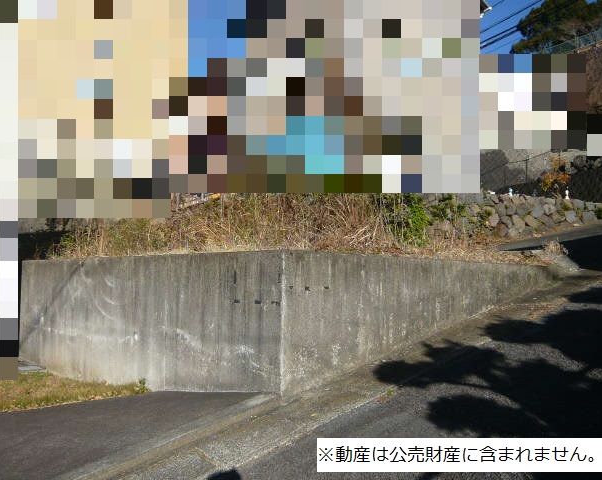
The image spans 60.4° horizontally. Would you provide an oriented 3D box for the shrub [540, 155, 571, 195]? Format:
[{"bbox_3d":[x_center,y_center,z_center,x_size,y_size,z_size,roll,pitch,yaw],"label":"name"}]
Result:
[{"bbox_3d":[8.996,-2.280,18.300,1.100,1.480,1.000,0,-4,0],"label":"shrub"}]

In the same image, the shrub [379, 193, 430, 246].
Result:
[{"bbox_3d":[2.859,-0.539,14.300,1.350,1.500,1.100,0,-4,0],"label":"shrub"}]

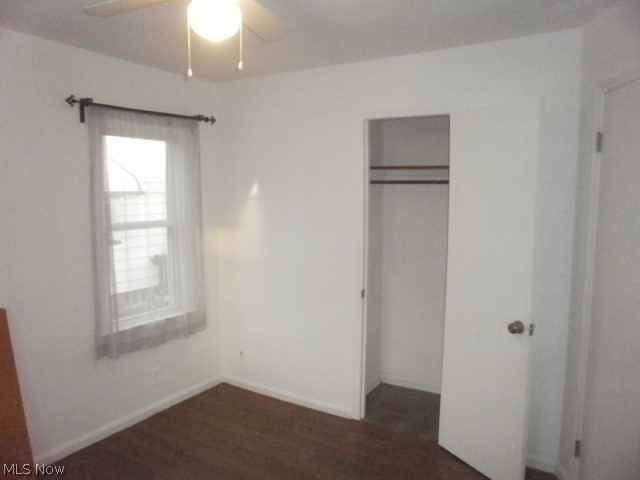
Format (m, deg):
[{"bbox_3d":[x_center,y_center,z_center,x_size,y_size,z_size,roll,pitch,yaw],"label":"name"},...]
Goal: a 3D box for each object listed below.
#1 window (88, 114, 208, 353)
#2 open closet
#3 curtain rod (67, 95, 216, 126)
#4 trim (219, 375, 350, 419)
[{"bbox_3d":[-1.153,-0.060,3.301,0.100,1.540,0.880,4,7,32],"label":"window"},{"bbox_3d":[0.688,0.228,3.358,0.580,2.057,0.630,4,7,32],"label":"open closet"},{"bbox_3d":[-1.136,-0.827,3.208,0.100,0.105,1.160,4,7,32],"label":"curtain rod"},{"bbox_3d":[-0.298,1.189,3.703,1.231,0.073,0.020,4,7,32],"label":"trim"}]

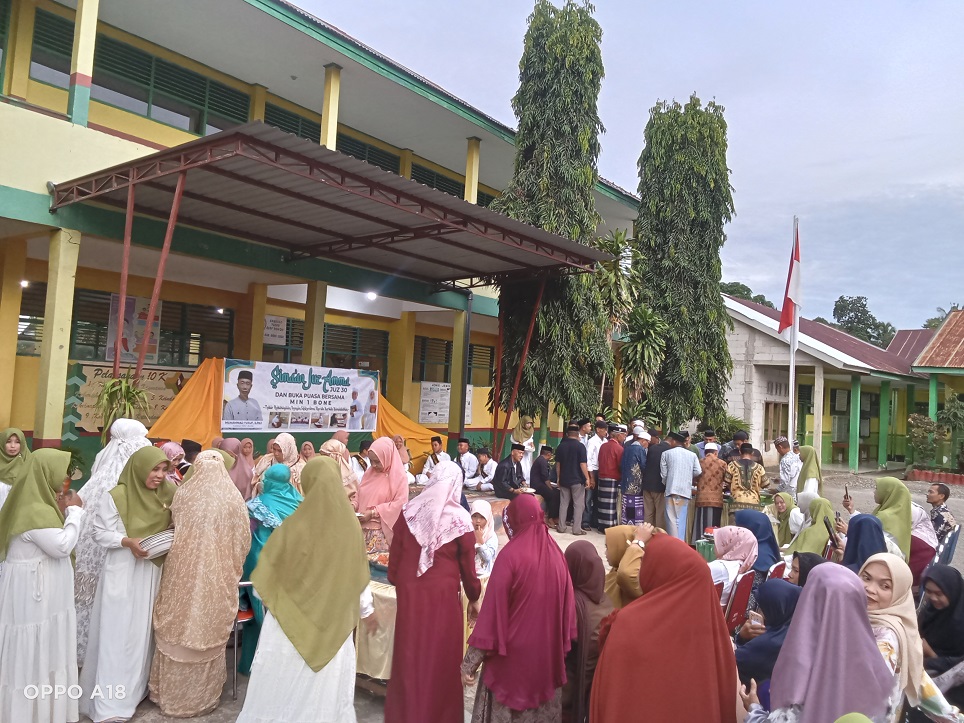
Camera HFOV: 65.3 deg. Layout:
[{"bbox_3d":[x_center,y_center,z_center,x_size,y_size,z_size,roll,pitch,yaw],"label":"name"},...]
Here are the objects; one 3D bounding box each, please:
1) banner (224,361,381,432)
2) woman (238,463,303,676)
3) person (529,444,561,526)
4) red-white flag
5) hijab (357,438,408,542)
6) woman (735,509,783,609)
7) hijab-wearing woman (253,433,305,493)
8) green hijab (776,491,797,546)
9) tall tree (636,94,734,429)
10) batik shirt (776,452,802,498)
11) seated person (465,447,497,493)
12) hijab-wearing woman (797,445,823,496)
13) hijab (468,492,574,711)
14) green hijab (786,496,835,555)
[{"bbox_3d":[-2.660,0.570,11.454,0.030,1.000,2.750,0,-5,43],"label":"banner"},{"bbox_3d":[-1.426,1.388,5.102,0.460,1.390,0.440,3,-3,-7],"label":"woman"},{"bbox_3d":[1.042,1.911,11.601,0.700,1.250,0.480,4,-3,-30],"label":"person"},{"bbox_3d":[4.458,-1.189,10.900,0.340,1.650,0.220,2,-4,22],"label":"red-white flag"},{"bbox_3d":[-0.772,0.986,5.727,0.440,0.820,0.370,0,-4,34],"label":"hijab"},{"bbox_3d":[1.778,1.673,5.416,0.700,1.230,0.480,0,-5,38],"label":"woman"},{"bbox_3d":[-1.895,1.445,7.000,0.540,1.530,0.420,1,-4,25],"label":"hijab-wearing woman"},{"bbox_3d":[3.027,1.576,7.500,0.320,0.550,0.360,6,-5,-44],"label":"green hijab"},{"bbox_3d":[5.063,-1.708,18.800,2.400,10.000,2.400,2,-4,16],"label":"tall tree"},{"bbox_3d":[3.926,1.494,9.600,0.360,0.660,0.430,1,-3,31],"label":"batik shirt"},{"bbox_3d":[-0.017,1.868,12.800,0.540,0.760,0.560,0,-5,41],"label":"seated person"},{"bbox_3d":[4.147,1.834,9.556,0.420,1.540,0.480,2,-3,18],"label":"hijab-wearing woman"},{"bbox_3d":[0.187,1.083,3.380,0.440,0.930,0.360,4,-3,-17],"label":"hijab"},{"bbox_3d":[2.892,1.457,6.600,0.420,0.520,0.450,2,-3,23],"label":"green hijab"}]

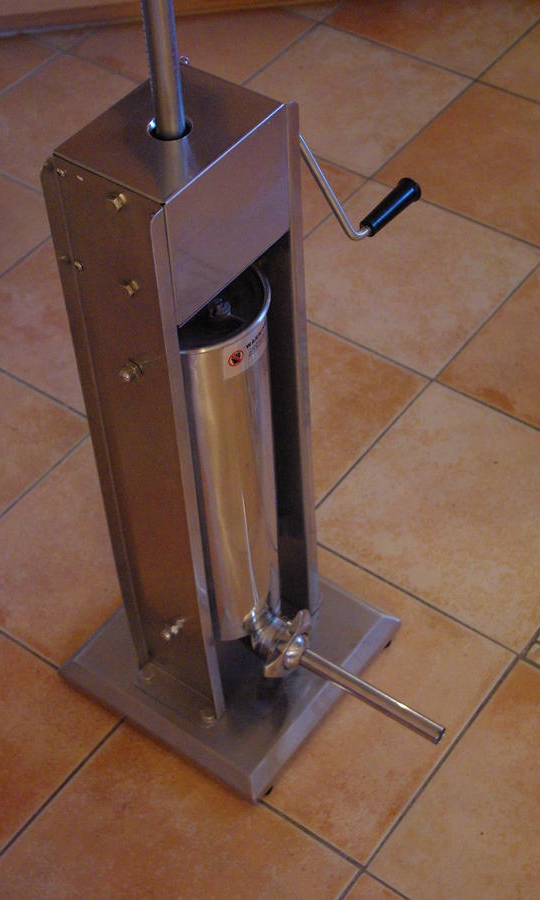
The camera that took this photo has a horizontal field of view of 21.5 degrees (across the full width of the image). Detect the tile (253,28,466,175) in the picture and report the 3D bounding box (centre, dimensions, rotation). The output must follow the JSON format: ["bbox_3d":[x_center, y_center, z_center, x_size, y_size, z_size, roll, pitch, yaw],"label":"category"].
[{"bbox_3d":[0.132,-0.622,2.524,0.333,0.010,0.333,28,55,25],"label":"tile"}]

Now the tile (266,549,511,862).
[{"bbox_3d":[0.068,0.285,1.719,0.333,0.010,0.333,28,55,25],"label":"tile"}]

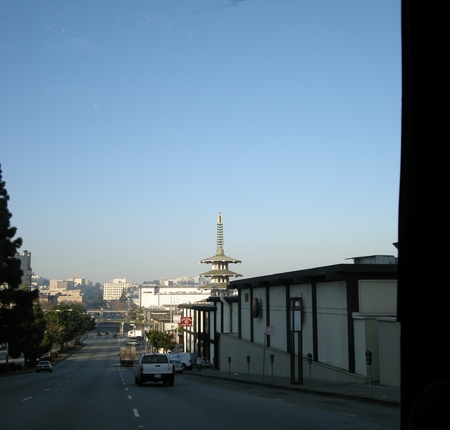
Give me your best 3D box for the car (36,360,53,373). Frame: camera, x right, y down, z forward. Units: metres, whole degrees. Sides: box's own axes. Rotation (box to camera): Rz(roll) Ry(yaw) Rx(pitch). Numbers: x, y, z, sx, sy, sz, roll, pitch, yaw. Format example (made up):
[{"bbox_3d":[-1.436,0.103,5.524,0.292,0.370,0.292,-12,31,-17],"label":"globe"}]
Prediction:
[{"bbox_3d":[-22.847,19.337,81.613,1.710,1.400,4.500,1,-12,-9],"label":"car"}]

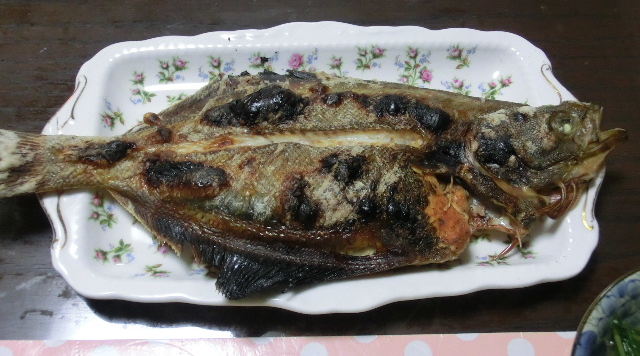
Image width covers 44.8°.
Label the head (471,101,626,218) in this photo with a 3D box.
[{"bbox_3d":[0.134,-0.011,0.458,0.086,0.042,0.064,-2,59,-3],"label":"head"}]

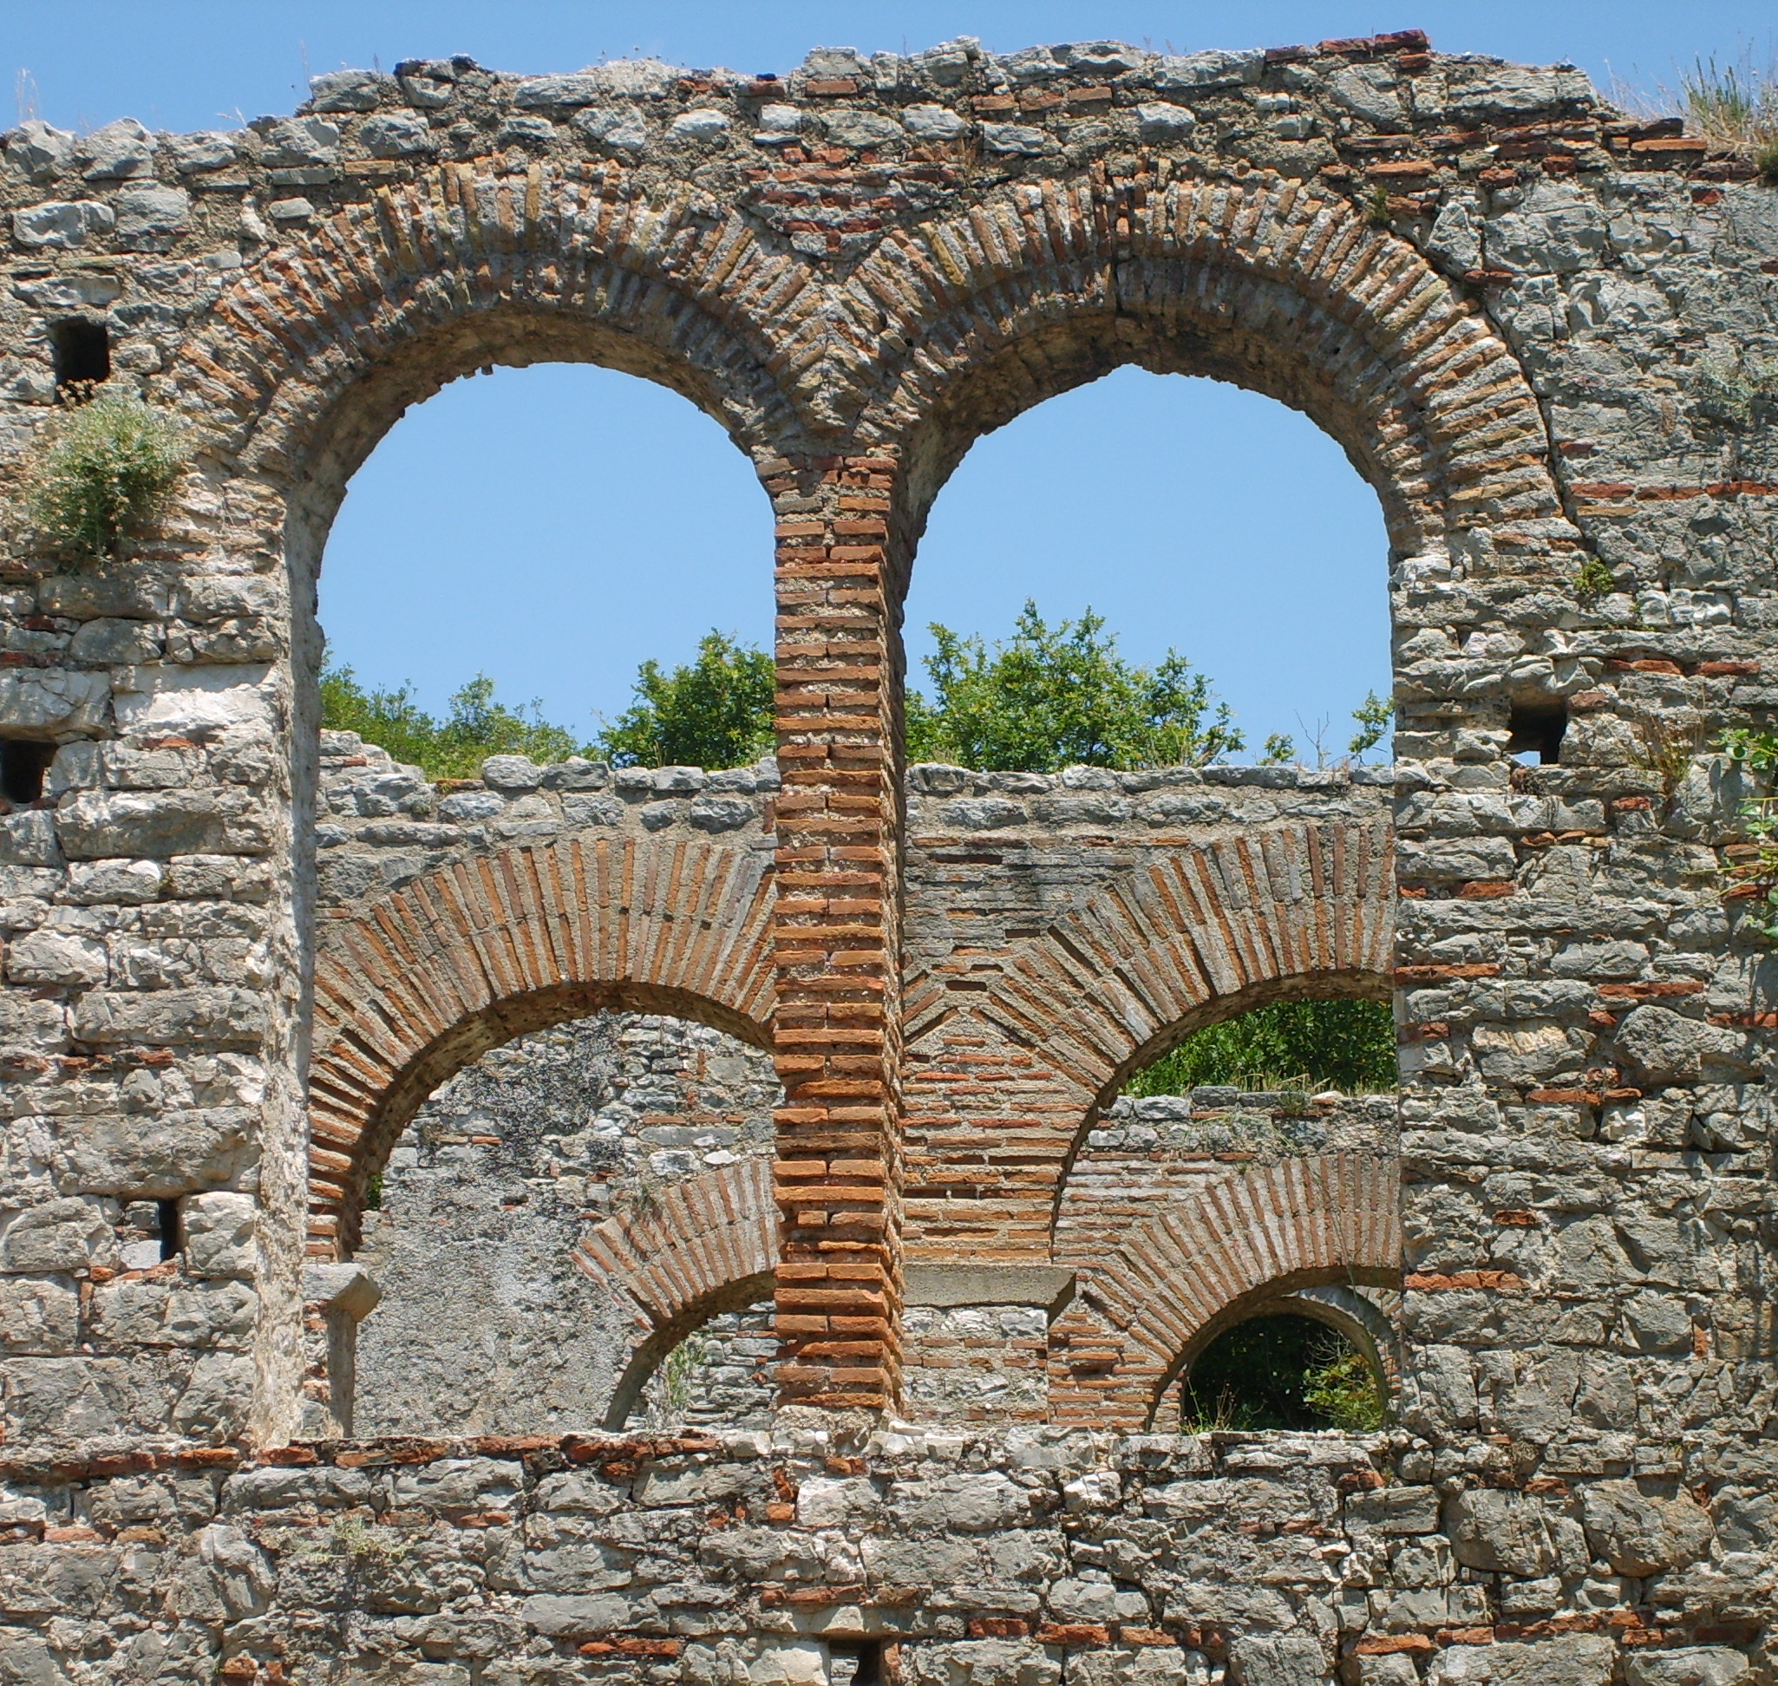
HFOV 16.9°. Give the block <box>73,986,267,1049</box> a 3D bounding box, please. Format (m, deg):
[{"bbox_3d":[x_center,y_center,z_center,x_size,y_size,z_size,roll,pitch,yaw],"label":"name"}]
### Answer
[{"bbox_3d":[-2.293,0.589,19.288,0.611,0.200,0.270,-1,-12,5],"label":"block"}]

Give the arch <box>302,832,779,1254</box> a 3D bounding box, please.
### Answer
[{"bbox_3d":[-1.294,1.051,28.915,3.400,2.000,0.700,-1,-12,5],"label":"arch"}]

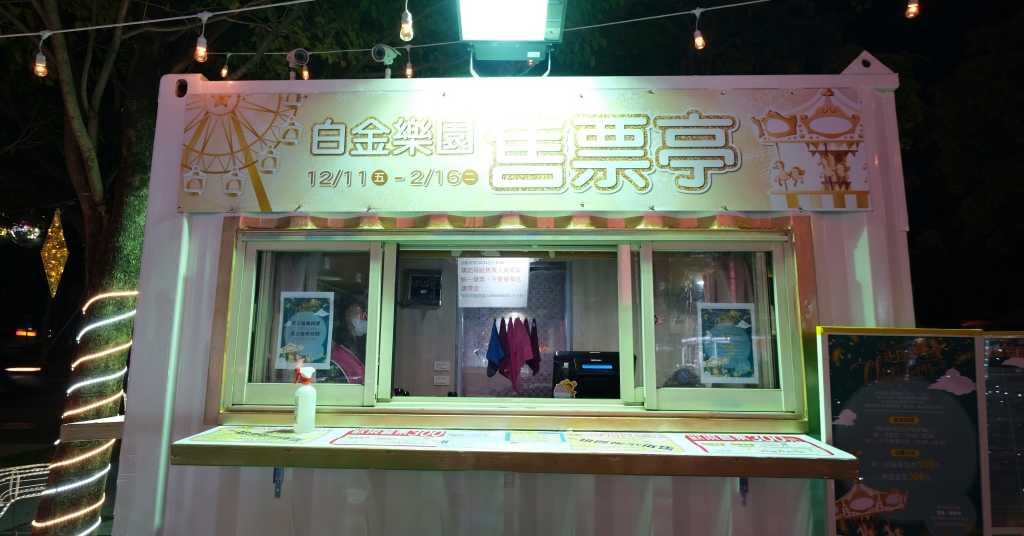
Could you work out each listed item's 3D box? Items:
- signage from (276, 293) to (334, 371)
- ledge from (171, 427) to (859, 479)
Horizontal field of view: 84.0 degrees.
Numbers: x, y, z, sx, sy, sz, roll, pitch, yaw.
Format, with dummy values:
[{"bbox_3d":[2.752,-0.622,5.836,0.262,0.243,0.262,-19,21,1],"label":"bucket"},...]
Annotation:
[{"bbox_3d":[-0.799,0.241,2.200,0.210,0.297,0.005,0,-8,2],"label":"signage"},{"bbox_3d":[0.002,0.617,1.925,2.148,0.064,0.290,1,-4,1],"label":"ledge"}]

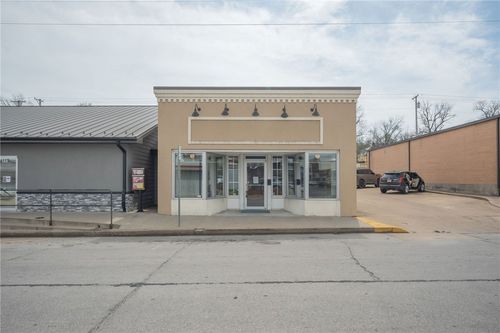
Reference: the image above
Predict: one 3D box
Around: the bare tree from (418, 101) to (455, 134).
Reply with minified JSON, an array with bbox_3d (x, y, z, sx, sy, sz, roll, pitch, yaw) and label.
[{"bbox_3d":[28.700,-3.830,47.000,6.000,12.700,6.000,0,-1,0],"label":"bare tree"}]

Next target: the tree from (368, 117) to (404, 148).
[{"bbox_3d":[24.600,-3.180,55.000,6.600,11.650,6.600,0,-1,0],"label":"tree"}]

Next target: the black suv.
[{"bbox_3d":[12.300,1.260,24.600,4.850,1.690,1.880,1,-1,-40],"label":"black suv"}]

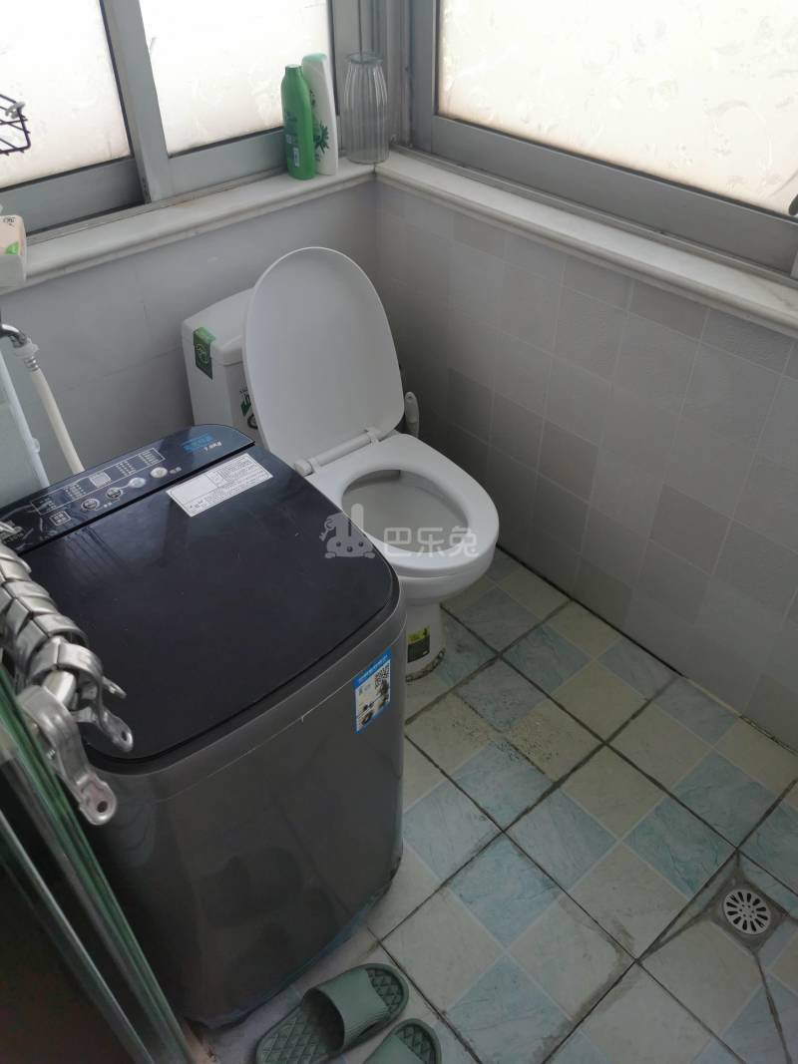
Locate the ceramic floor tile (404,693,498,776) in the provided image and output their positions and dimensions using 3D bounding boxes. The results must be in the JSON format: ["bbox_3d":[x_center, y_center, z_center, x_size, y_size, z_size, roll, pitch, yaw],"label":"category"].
[{"bbox_3d":[0.104,0.417,1.707,0.148,0.010,0.148,-30,49,-29],"label":"ceramic floor tile"}]

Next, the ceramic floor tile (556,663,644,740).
[{"bbox_3d":[0.428,0.361,1.766,0.148,0.010,0.148,-30,49,-30],"label":"ceramic floor tile"}]

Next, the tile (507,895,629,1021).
[{"bbox_3d":[0.287,0.705,1.377,0.148,0.010,0.148,-30,49,-29],"label":"tile"}]

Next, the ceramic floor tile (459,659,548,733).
[{"bbox_3d":[0.218,0.352,1.786,0.148,0.010,0.148,-30,49,-29],"label":"ceramic floor tile"}]

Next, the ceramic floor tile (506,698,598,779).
[{"bbox_3d":[0.317,0.426,1.700,0.148,0.010,0.148,-30,49,-29],"label":"ceramic floor tile"}]

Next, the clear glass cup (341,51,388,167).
[{"bbox_3d":[-0.069,-0.903,1.776,0.094,0.195,0.094,0,41,0],"label":"clear glass cup"}]

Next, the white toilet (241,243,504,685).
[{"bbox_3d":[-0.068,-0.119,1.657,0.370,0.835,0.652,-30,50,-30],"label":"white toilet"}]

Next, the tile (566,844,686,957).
[{"bbox_3d":[0.400,0.640,1.454,0.148,0.010,0.148,-30,49,-29],"label":"tile"}]

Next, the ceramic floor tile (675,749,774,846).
[{"bbox_3d":[0.625,0.510,1.595,0.148,0.010,0.148,-30,49,-30],"label":"ceramic floor tile"}]

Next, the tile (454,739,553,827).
[{"bbox_3d":[0.203,0.491,1.622,0.148,0.010,0.148,-30,49,-29],"label":"tile"}]

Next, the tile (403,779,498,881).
[{"bbox_3d":[0.088,0.554,1.543,0.148,0.010,0.148,-30,49,-30],"label":"tile"}]

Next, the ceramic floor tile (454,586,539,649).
[{"bbox_3d":[0.232,0.213,1.940,0.148,0.010,0.148,-30,49,-29],"label":"ceramic floor tile"}]

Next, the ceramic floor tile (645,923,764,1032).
[{"bbox_3d":[0.499,0.715,1.368,0.148,0.010,0.148,-30,49,-29],"label":"ceramic floor tile"}]

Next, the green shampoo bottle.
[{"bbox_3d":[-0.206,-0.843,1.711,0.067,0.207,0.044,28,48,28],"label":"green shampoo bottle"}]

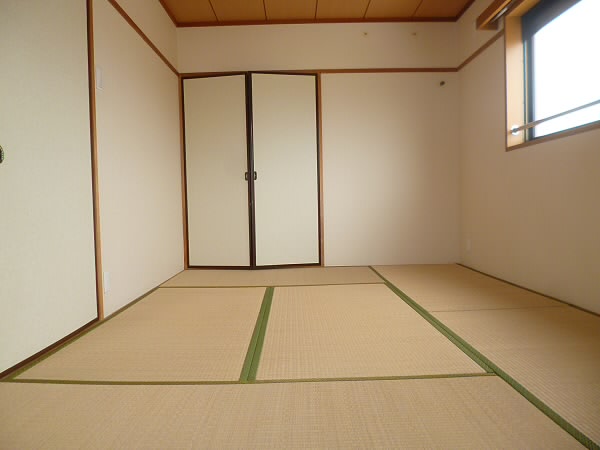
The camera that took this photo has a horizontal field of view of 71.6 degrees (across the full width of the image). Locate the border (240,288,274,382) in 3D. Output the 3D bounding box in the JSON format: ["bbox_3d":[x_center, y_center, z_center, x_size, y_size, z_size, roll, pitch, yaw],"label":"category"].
[{"bbox_3d":[-0.198,0.503,2.312,0.060,0.012,1.666,-1,3,-1],"label":"border"}]

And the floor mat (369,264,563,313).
[{"bbox_3d":[1.092,0.437,3.155,0.832,0.028,1.615,-1,3,-1],"label":"floor mat"}]

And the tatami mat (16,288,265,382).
[{"bbox_3d":[-0.625,0.517,2.306,0.793,0.028,1.666,-1,3,-1],"label":"tatami mat"}]

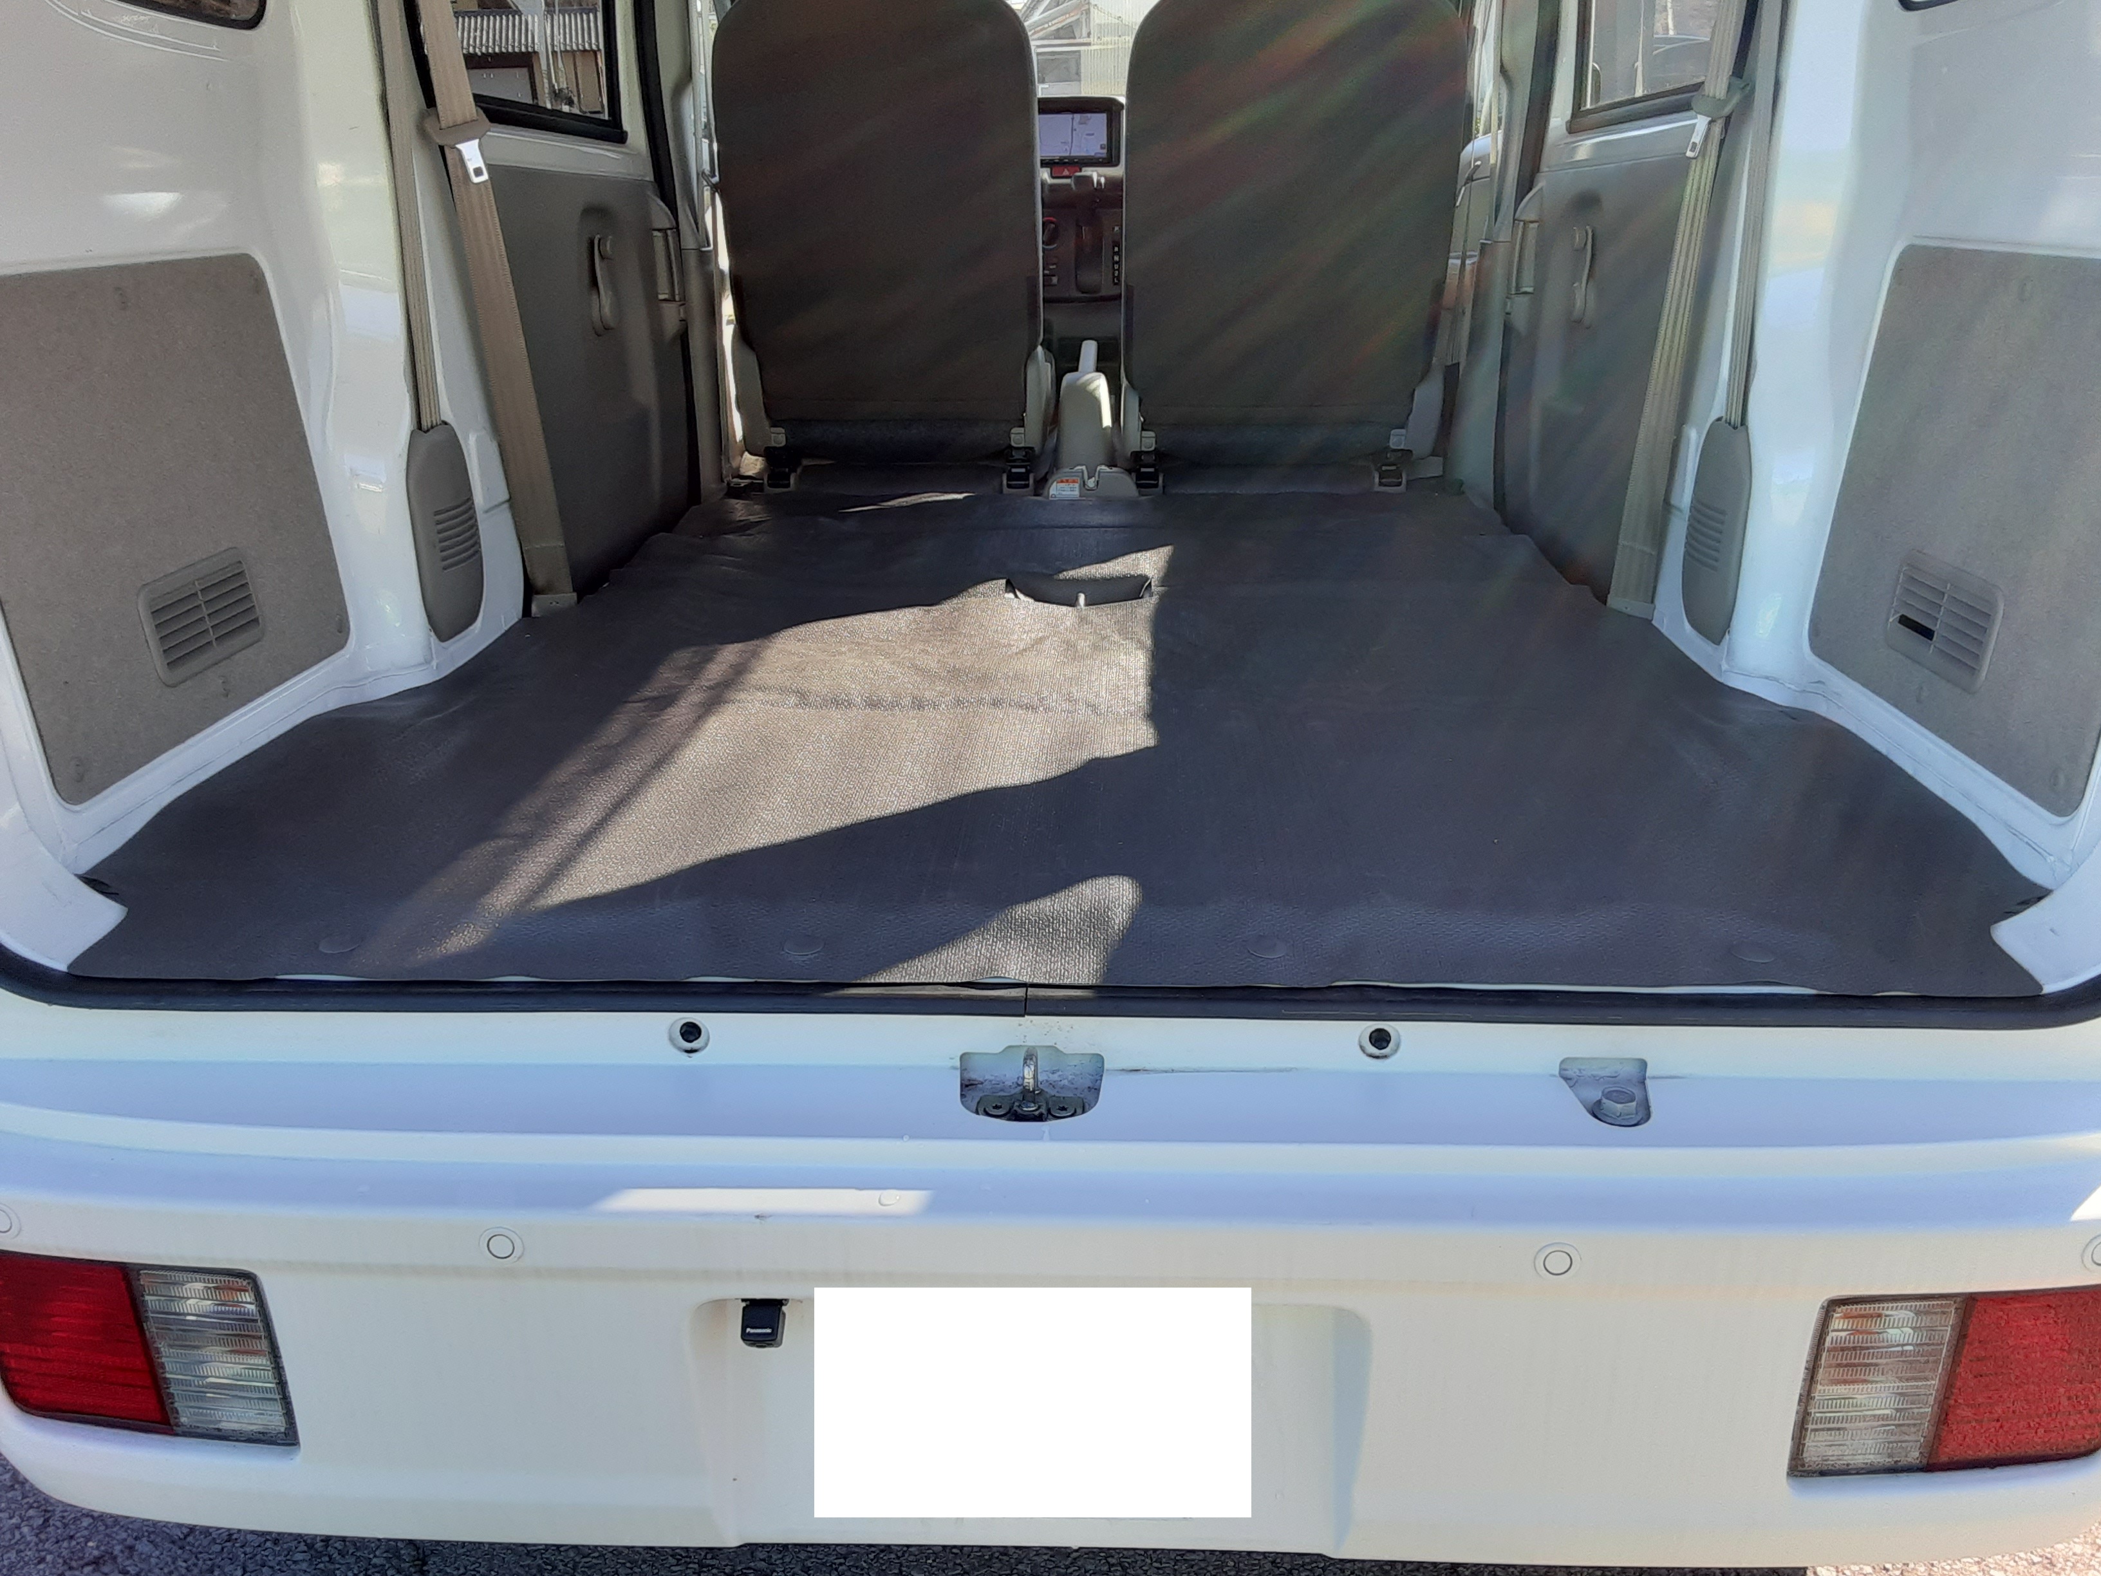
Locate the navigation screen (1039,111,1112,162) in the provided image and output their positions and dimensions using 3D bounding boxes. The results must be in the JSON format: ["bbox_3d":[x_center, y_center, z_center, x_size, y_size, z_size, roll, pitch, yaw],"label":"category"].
[{"bbox_3d":[0.039,-1.334,3.360,0.175,0.105,0.030,0,12,2],"label":"navigation screen"}]

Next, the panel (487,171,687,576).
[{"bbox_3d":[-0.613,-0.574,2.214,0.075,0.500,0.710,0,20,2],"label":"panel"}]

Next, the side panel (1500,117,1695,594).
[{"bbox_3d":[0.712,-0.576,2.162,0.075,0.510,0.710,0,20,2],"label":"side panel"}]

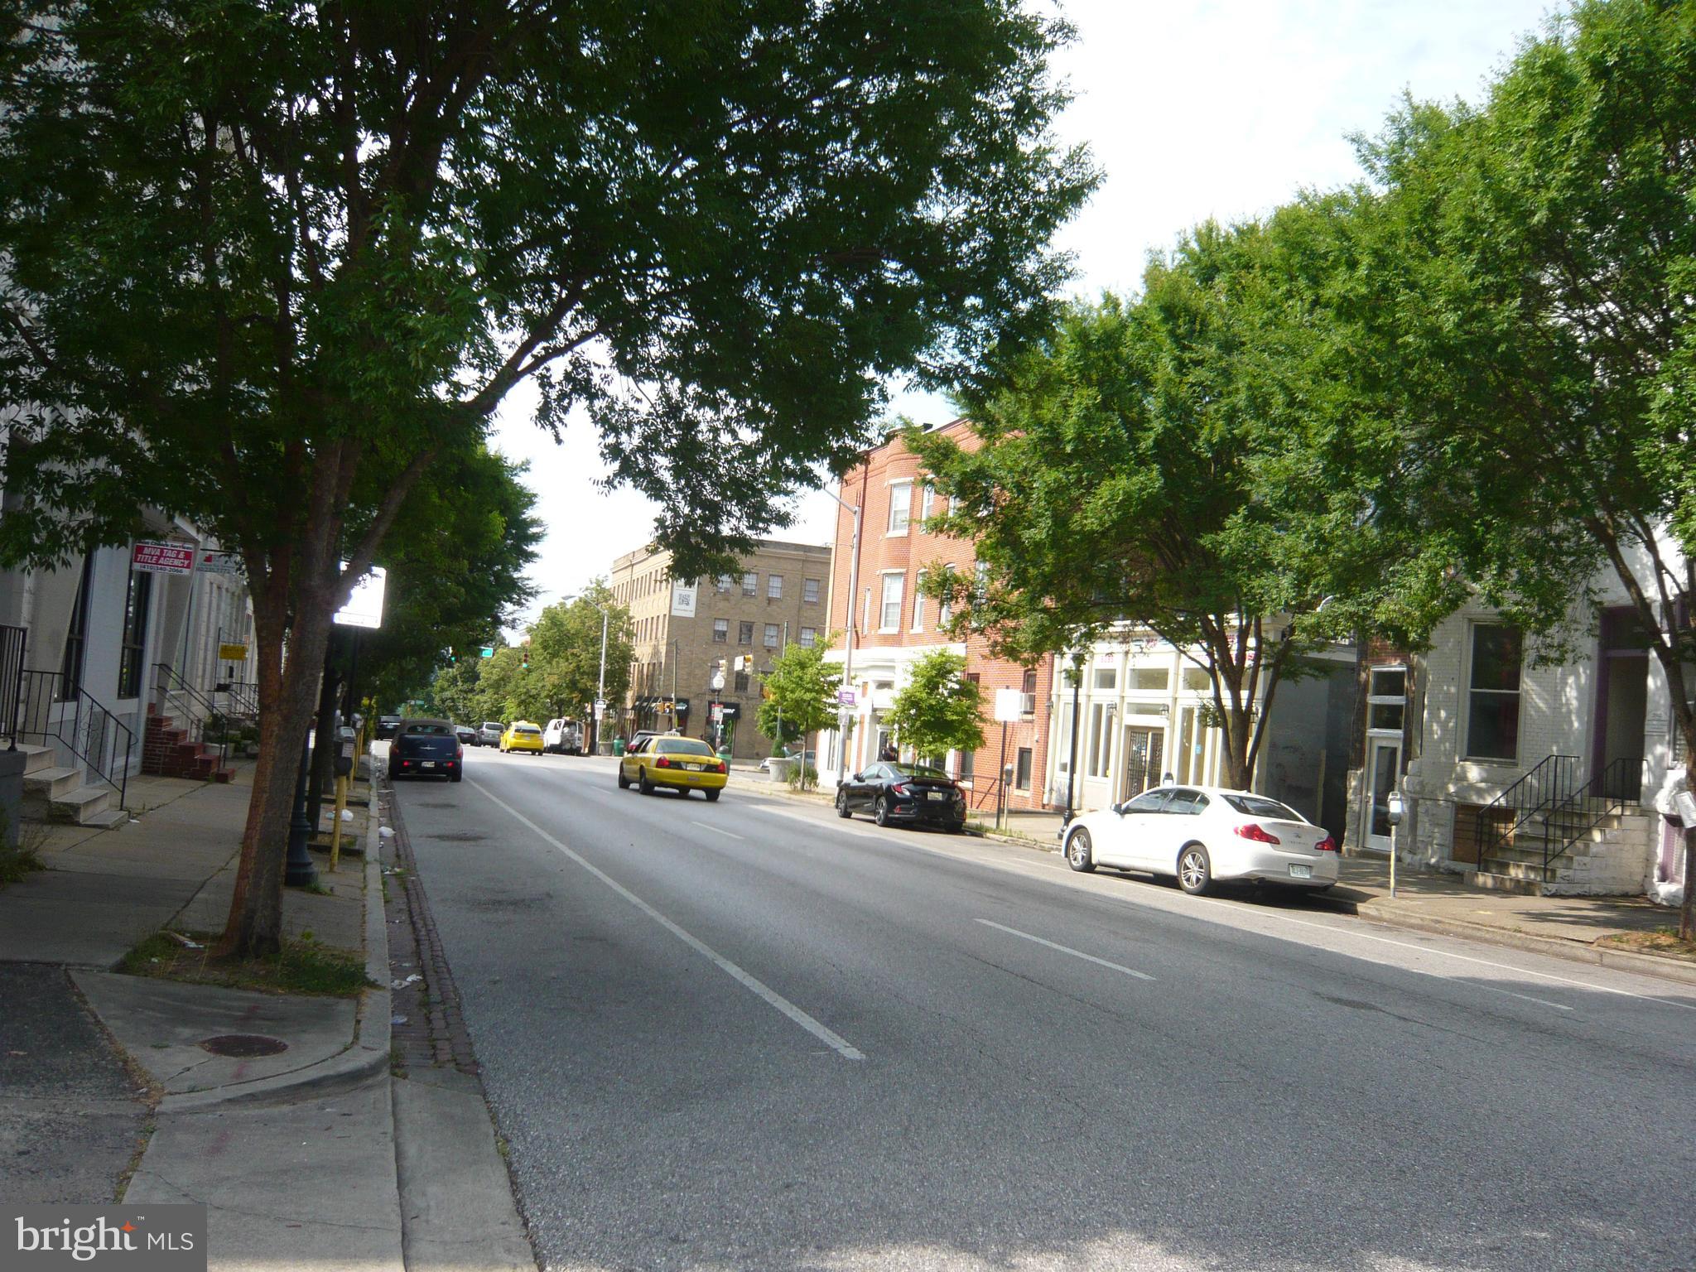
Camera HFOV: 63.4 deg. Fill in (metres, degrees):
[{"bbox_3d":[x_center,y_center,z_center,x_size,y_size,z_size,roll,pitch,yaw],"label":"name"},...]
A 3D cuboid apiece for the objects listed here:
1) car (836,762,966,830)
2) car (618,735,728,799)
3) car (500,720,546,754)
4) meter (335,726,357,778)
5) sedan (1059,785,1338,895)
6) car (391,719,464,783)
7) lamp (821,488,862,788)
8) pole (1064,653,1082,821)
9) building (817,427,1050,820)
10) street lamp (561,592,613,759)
[{"bbox_3d":[1.098,3.366,29.626,1.800,1.400,4.500,5,-4,-18],"label":"car"},{"bbox_3d":[-4.458,3.237,34.374,1.980,1.500,5.380,5,-4,-19],"label":"car"},{"bbox_3d":[-15.417,4.786,65.074,1.740,1.500,4.460,5,-4,-19],"label":"car"},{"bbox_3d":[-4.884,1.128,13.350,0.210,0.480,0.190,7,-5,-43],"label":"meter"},{"bbox_3d":[4.906,2.823,19.669,1.780,1.450,4.760,5,-4,-20],"label":"sedan"},{"bbox_3d":[-10.993,2.939,35.776,1.710,1.540,4.290,5,-4,-19],"label":"car"},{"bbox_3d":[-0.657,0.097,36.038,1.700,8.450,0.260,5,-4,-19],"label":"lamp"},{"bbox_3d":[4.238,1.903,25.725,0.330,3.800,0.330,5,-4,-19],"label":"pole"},{"bbox_3d":[7.028,-0.256,43.180,11.000,11.100,13.421,6,-4,-26],"label":"building"},{"bbox_3d":[-13.952,1.983,72.427,2.400,8.500,0.280,5,-4,-19],"label":"street lamp"}]

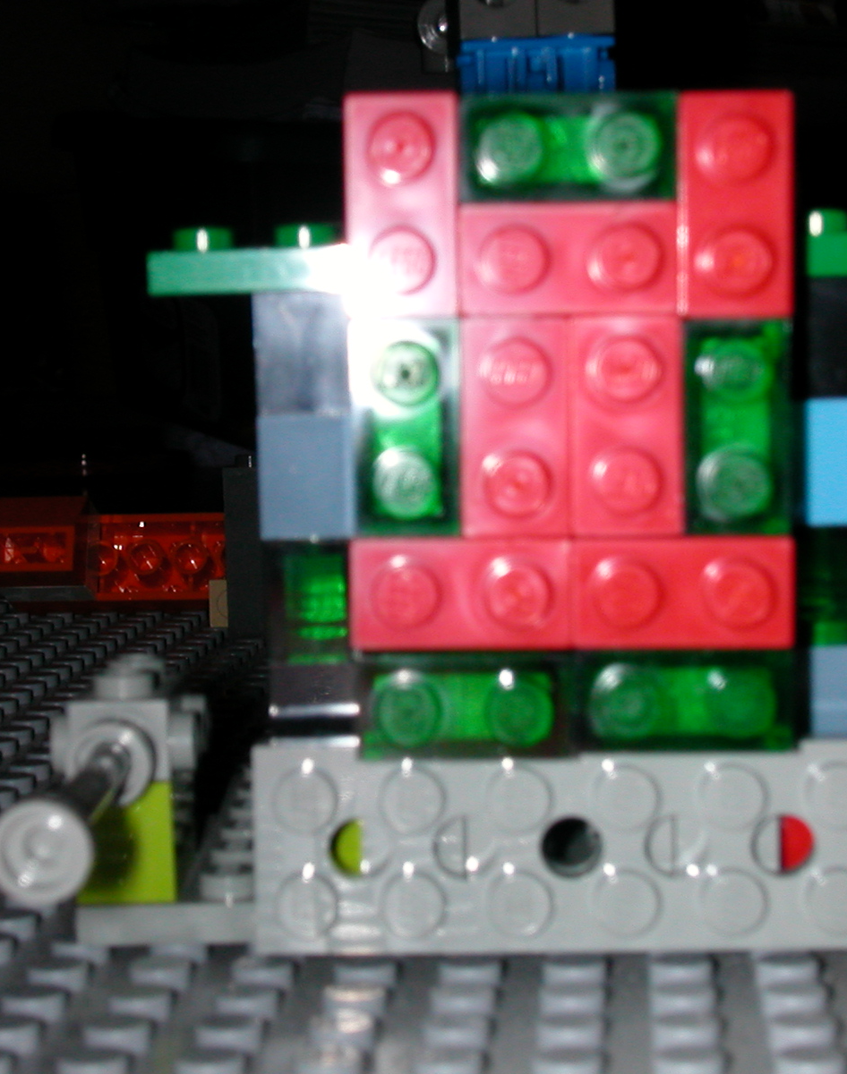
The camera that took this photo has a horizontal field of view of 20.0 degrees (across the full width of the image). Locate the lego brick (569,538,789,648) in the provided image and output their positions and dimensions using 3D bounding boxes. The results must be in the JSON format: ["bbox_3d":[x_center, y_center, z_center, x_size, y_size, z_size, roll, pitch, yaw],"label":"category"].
[{"bbox_3d":[0.019,0.004,0.175,0.016,0.008,0.009,0,4,3],"label":"lego brick"}]

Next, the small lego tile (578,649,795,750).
[{"bbox_3d":[0.019,0.012,0.178,0.016,0.008,0.011,0,4,2],"label":"small lego tile"}]

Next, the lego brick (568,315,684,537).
[{"bbox_3d":[0.015,-0.008,0.176,0.008,0.016,0.011,0,4,2],"label":"lego brick"}]

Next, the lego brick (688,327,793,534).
[{"bbox_3d":[0.023,-0.008,0.176,0.008,0.016,0.011,0,4,2],"label":"lego brick"}]

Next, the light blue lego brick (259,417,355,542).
[{"bbox_3d":[-0.009,-0.005,0.191,0.008,0.010,0.008,-2,5,2],"label":"light blue lego brick"}]

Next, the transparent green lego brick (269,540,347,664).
[{"bbox_3d":[-0.008,0.005,0.192,0.008,0.010,0.008,-2,5,2],"label":"transparent green lego brick"}]

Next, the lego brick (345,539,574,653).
[{"bbox_3d":[0.003,0.004,0.176,0.016,0.008,0.009,0,4,3],"label":"lego brick"}]

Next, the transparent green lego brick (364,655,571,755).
[{"bbox_3d":[0.003,0.012,0.177,0.016,0.008,0.009,0,4,3],"label":"transparent green lego brick"}]

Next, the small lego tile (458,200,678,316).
[{"bbox_3d":[0.010,-0.020,0.174,0.016,0.008,0.009,0,4,3],"label":"small lego tile"}]

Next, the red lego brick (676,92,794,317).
[{"bbox_3d":[0.023,-0.024,0.175,0.008,0.016,0.011,0,4,2],"label":"red lego brick"}]

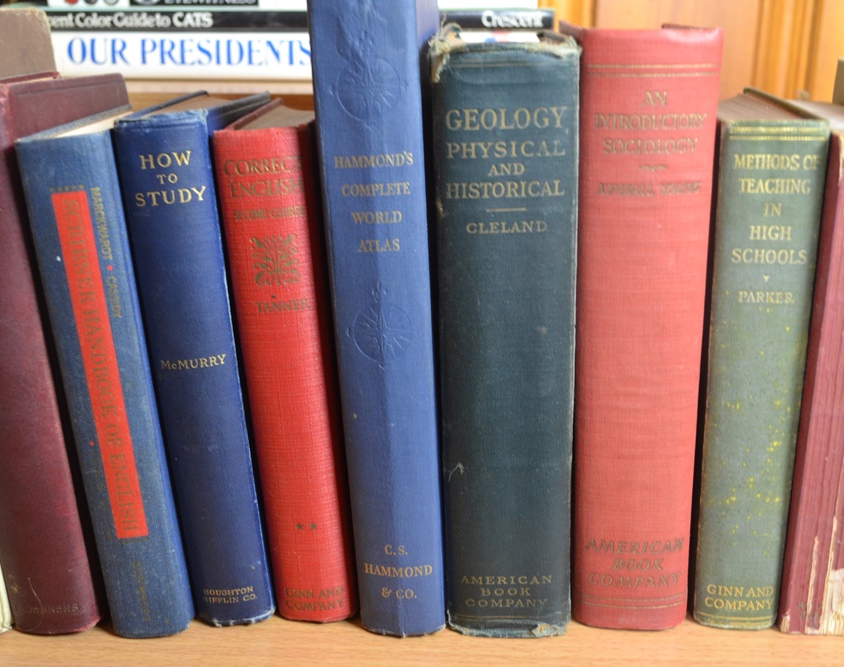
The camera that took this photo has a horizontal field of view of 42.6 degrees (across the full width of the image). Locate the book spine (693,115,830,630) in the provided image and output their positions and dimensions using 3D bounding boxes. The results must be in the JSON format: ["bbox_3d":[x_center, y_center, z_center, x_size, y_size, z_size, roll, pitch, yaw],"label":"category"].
[{"bbox_3d":[0.127,0.002,0.462,0.035,0.196,0.139,0,17,4],"label":"book spine"}]

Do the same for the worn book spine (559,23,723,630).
[{"bbox_3d":[0.085,-0.014,0.463,0.047,0.226,0.150,0,17,5],"label":"worn book spine"}]

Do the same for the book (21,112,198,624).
[{"bbox_3d":[-0.111,0.005,0.456,0.033,0.191,0.138,-4,17,4],"label":"book"}]

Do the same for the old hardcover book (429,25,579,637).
[{"bbox_3d":[0.033,-0.010,0.458,0.049,0.221,0.150,-2,17,2],"label":"old hardcover book"}]

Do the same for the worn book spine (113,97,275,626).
[{"bbox_3d":[-0.080,0.001,0.462,0.031,0.197,0.135,-4,17,4],"label":"worn book spine"}]

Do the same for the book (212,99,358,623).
[{"bbox_3d":[-0.045,0.002,0.467,0.034,0.193,0.140,-4,17,4],"label":"book"}]

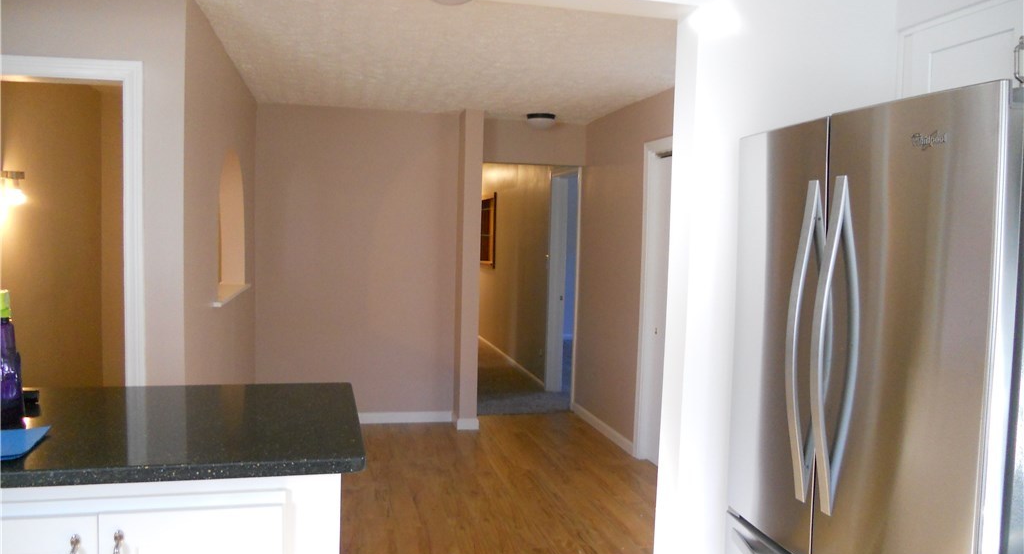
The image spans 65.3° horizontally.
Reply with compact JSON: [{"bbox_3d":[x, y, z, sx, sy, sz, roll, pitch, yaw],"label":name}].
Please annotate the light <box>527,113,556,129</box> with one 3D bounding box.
[{"bbox_3d":[0.234,-1.214,6.280,0.228,0.108,0.228,1,3,0],"label":"light"}]

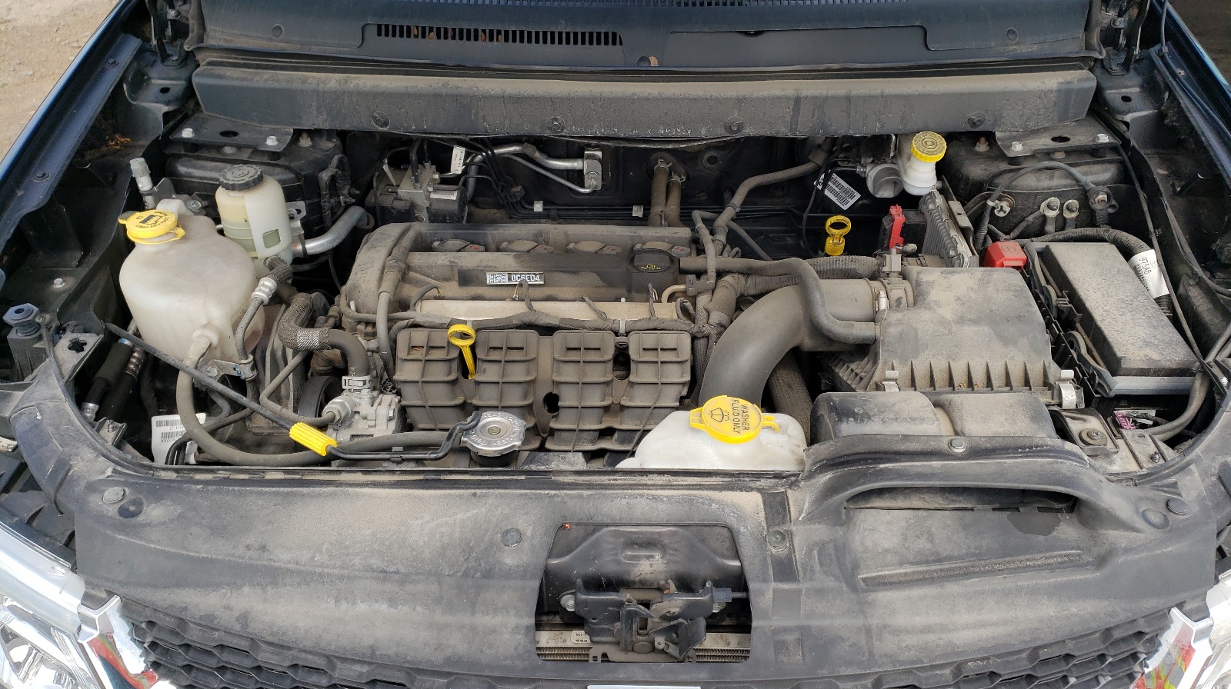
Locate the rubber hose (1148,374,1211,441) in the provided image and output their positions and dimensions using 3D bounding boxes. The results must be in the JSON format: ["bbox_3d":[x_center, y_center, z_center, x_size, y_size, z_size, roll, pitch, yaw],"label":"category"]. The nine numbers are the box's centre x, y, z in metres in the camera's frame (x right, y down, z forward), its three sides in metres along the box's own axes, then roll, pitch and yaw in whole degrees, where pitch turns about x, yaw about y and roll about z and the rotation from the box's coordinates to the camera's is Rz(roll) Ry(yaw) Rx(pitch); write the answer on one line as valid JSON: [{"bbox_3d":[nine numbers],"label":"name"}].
[{"bbox_3d":[0.642,0.082,1.051,0.061,0.064,0.054,1,38,1],"label":"rubber hose"}]

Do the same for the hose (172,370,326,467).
[{"bbox_3d":[-0.406,0.083,1.030,0.168,0.065,0.110,-1,35,-1],"label":"hose"}]

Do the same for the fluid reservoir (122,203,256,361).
[{"bbox_3d":[-0.554,-0.082,1.209,0.156,0.187,0.158,1,38,1],"label":"fluid reservoir"}]

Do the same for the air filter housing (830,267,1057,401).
[{"bbox_3d":[0.398,0.029,1.124,0.241,0.153,0.212,1,38,1],"label":"air filter housing"}]

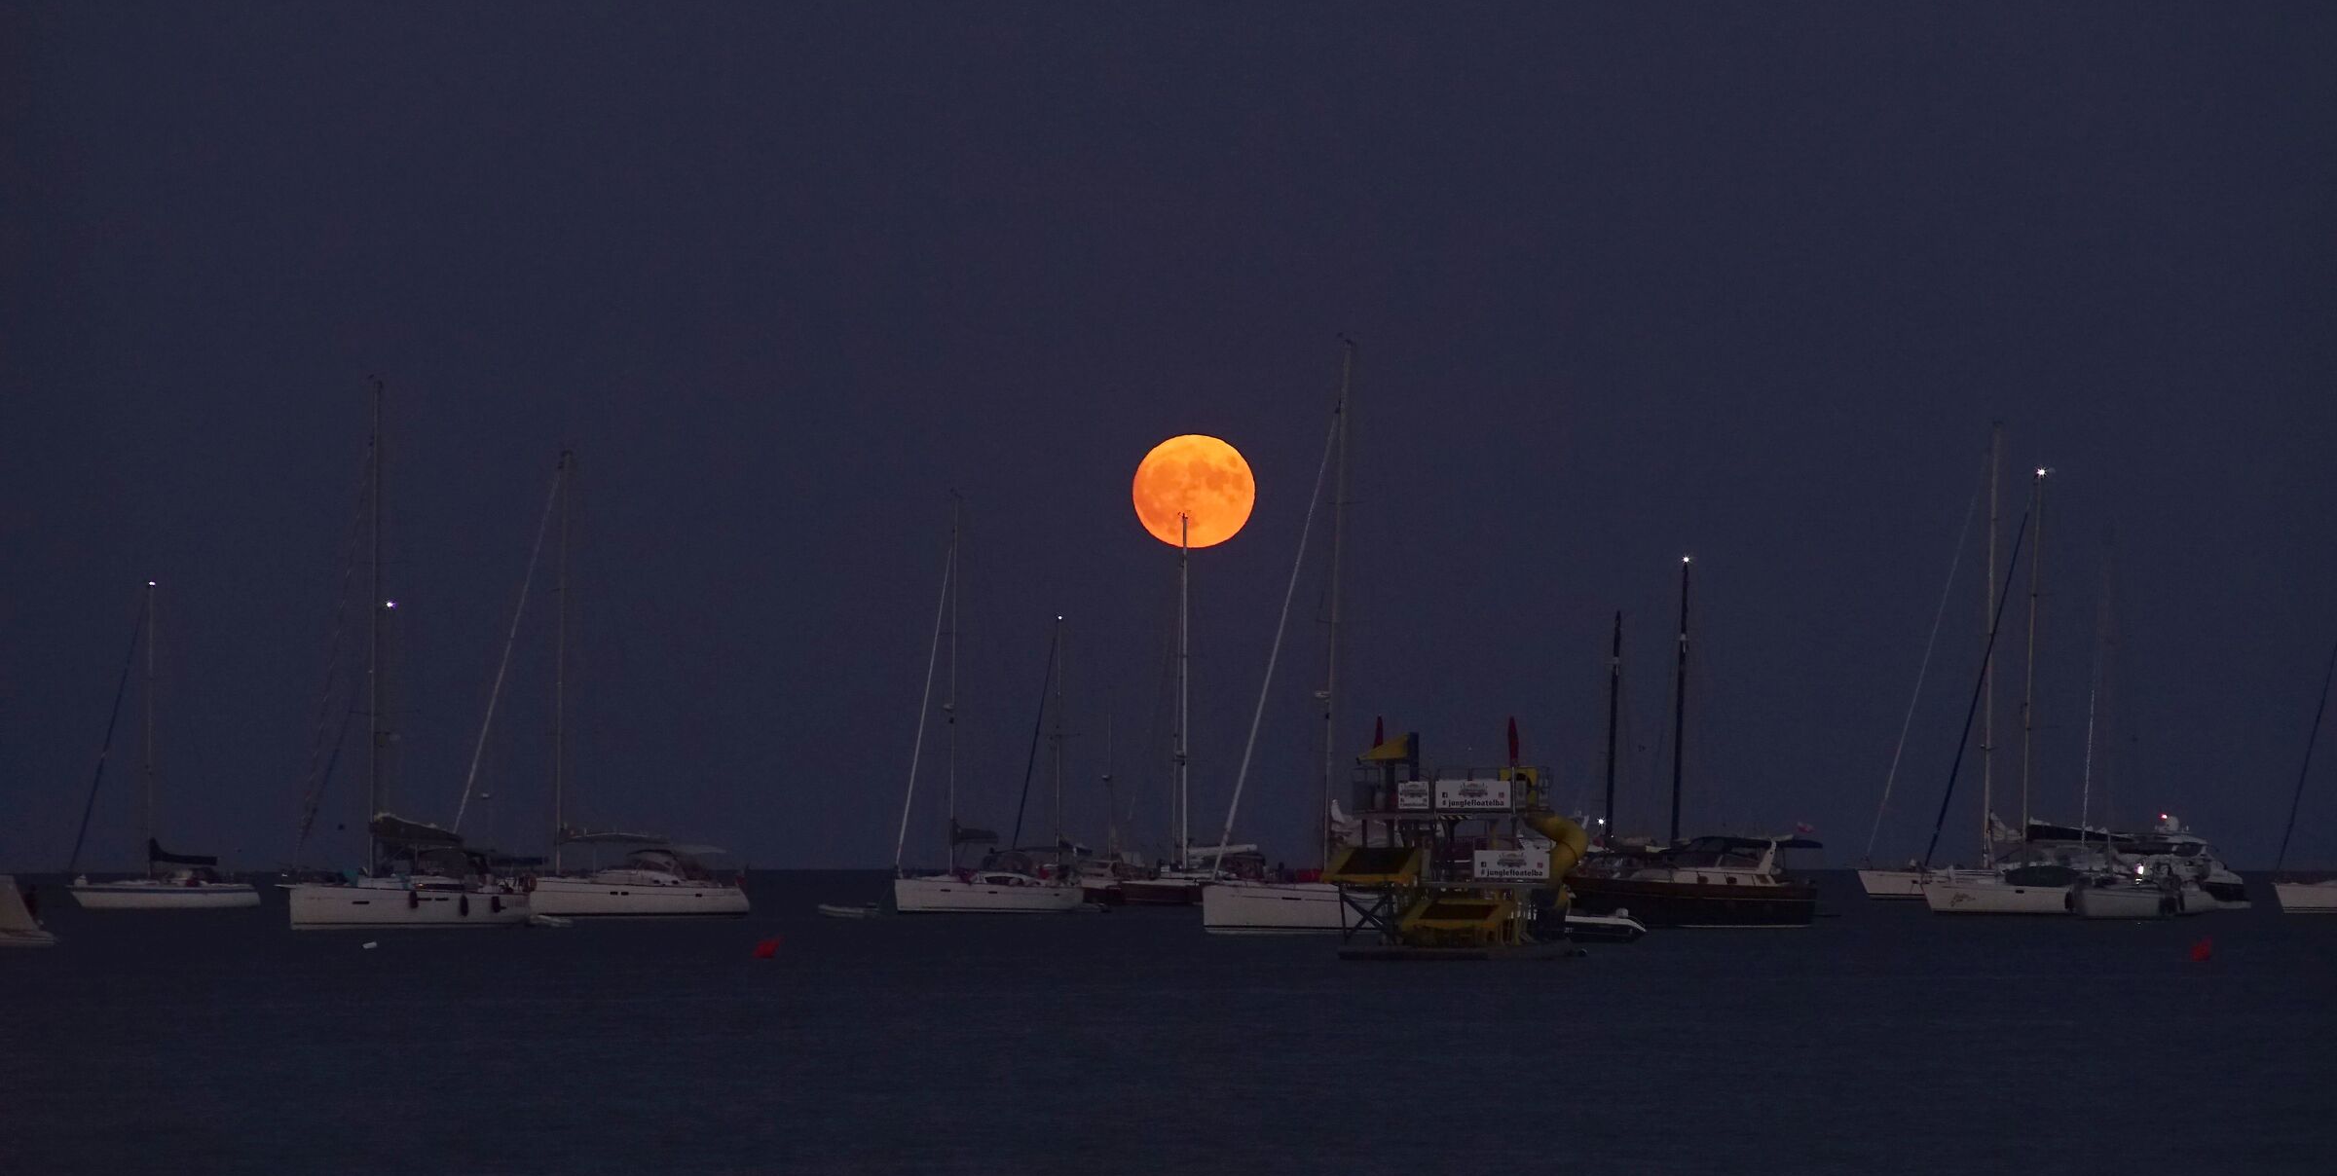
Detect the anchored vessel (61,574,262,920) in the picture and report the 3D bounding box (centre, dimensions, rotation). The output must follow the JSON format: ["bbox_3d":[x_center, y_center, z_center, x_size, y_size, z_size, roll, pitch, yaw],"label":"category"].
[{"bbox_3d":[-50.107,7.860,645.842,10.800,16.200,3.500,1,-1,-35],"label":"anchored vessel"}]

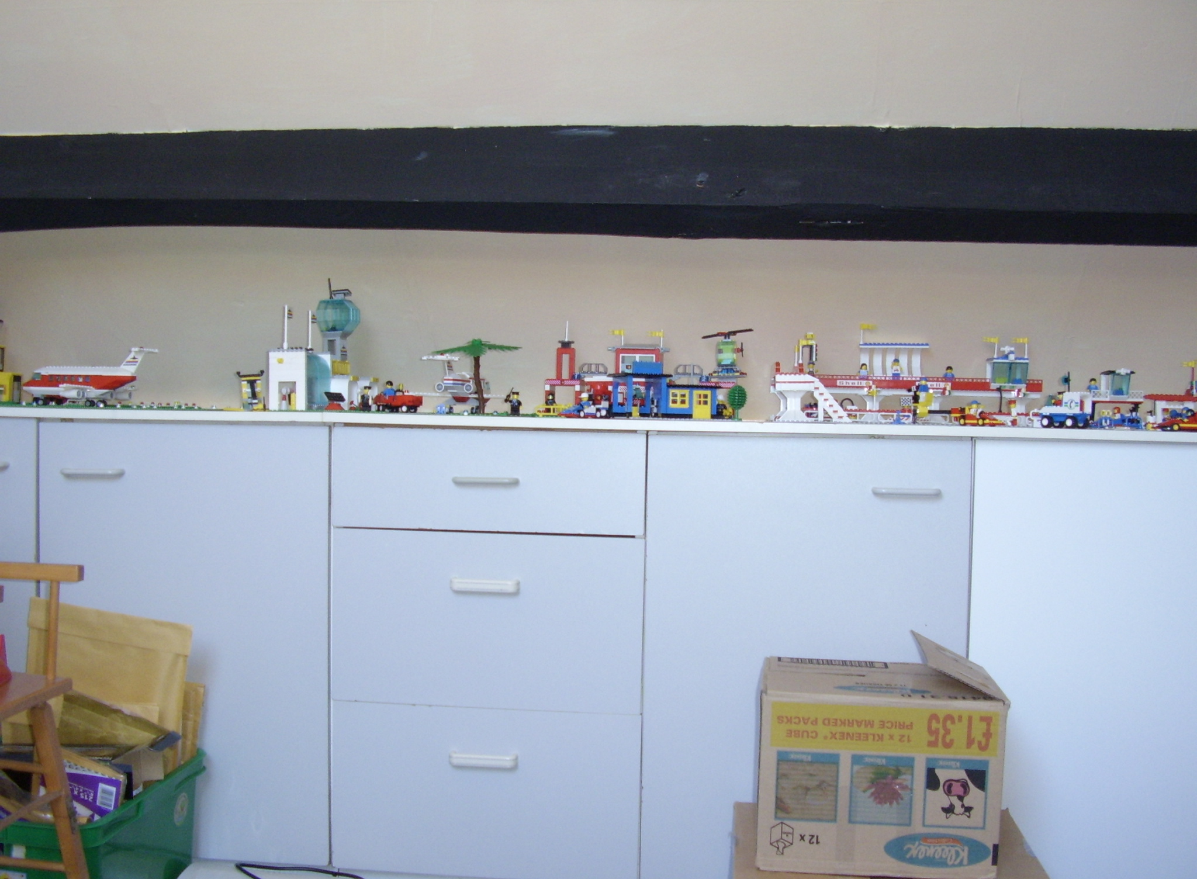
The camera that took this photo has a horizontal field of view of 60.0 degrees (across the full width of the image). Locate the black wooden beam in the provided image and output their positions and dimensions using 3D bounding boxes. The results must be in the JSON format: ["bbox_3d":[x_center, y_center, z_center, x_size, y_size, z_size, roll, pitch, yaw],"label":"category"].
[{"bbox_3d":[0.001,-0.510,2.060,2.550,0.160,0.240,1,2,5],"label":"black wooden beam"}]

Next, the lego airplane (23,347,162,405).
[{"bbox_3d":[-1.027,-0.125,2.080,0.275,0.122,0.185,1,2,5],"label":"lego airplane"}]

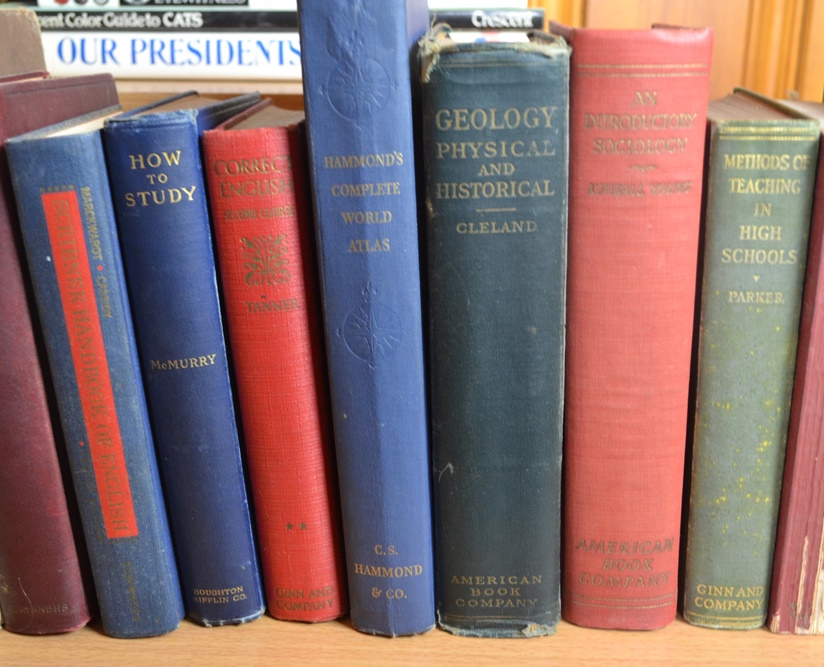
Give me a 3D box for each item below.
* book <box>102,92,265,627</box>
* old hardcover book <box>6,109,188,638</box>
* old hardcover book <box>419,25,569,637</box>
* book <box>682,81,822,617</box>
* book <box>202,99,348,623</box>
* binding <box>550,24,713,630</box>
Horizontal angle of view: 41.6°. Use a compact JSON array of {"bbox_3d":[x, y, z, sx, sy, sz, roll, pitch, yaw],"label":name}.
[{"bbox_3d":[-0.080,0.001,0.462,0.031,0.197,0.135,-4,17,4],"label":"book"},{"bbox_3d":[-0.111,0.005,0.456,0.033,0.191,0.138,-4,17,4],"label":"old hardcover book"},{"bbox_3d":[0.033,-0.010,0.458,0.049,0.221,0.150,-2,17,2],"label":"old hardcover book"},{"bbox_3d":[0.127,0.002,0.462,0.035,0.196,0.139,0,17,4],"label":"book"},{"bbox_3d":[-0.045,0.002,0.467,0.034,0.193,0.140,-4,17,4],"label":"book"},{"bbox_3d":[0.085,-0.014,0.463,0.047,0.226,0.150,0,17,5],"label":"binding"}]

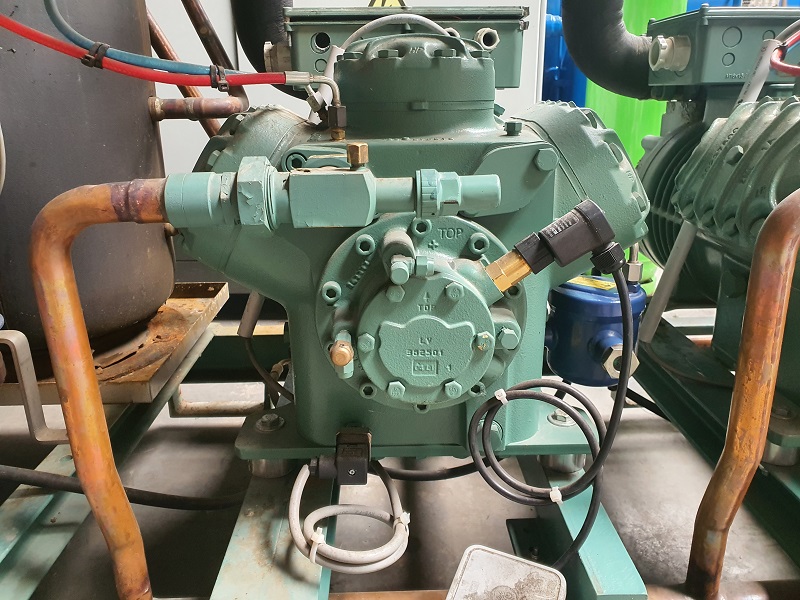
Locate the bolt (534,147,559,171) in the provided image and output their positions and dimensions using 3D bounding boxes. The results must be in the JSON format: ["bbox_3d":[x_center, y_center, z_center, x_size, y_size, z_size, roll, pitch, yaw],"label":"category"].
[{"bbox_3d":[0.122,-0.115,0.495,0.019,0.019,0.010,0,20,-1],"label":"bolt"}]

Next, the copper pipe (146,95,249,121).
[{"bbox_3d":[-0.289,-0.272,0.854,0.132,0.033,0.033,0,20,-1],"label":"copper pipe"}]

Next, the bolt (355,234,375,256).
[{"bbox_3d":[-0.029,-0.046,0.507,0.017,0.017,0.010,-1,18,-2],"label":"bolt"}]

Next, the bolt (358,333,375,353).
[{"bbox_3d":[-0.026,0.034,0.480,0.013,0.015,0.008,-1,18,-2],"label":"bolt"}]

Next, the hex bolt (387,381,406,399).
[{"bbox_3d":[-0.002,0.072,0.484,0.015,0.015,0.006,0,20,-1],"label":"hex bolt"}]

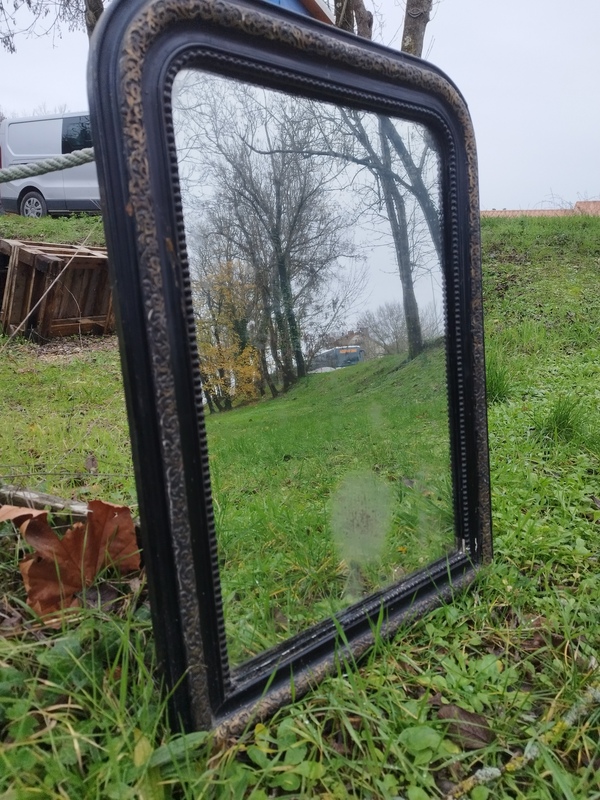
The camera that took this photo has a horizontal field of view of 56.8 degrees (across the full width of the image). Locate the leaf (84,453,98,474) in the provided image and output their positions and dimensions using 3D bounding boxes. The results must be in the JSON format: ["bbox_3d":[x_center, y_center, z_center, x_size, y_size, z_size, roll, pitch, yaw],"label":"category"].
[{"bbox_3d":[-0.564,0.172,1.500,0.038,0.016,0.065,6,51,-9],"label":"leaf"}]

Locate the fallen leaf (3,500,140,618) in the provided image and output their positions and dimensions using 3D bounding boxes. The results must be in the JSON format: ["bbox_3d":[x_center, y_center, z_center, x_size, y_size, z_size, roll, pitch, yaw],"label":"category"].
[{"bbox_3d":[-0.346,0.240,0.840,0.195,0.165,0.060,-2,-27,-16],"label":"fallen leaf"}]

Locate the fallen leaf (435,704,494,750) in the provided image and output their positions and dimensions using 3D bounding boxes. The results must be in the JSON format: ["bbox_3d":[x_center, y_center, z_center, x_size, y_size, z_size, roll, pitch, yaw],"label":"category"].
[{"bbox_3d":[0.196,0.385,0.650,0.075,0.015,0.052,17,26,34],"label":"fallen leaf"}]

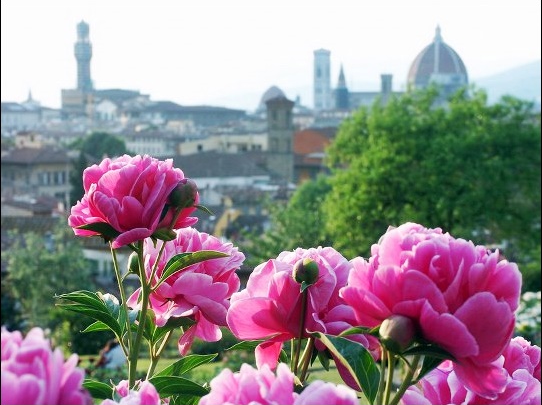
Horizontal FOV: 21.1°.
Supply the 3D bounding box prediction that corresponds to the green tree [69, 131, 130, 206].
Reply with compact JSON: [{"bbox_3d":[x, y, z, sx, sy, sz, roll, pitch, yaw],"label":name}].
[{"bbox_3d":[-33.551,-5.673,285.000,11.800,15.500,11.500,0,4,0],"label":"green tree"}]

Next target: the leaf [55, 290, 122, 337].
[{"bbox_3d":[-0.192,0.117,1.530,0.072,0.048,0.050,0,4,0],"label":"leaf"}]

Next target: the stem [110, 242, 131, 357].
[{"bbox_3d":[-0.146,0.095,1.420,0.006,0.114,0.006,-10,2,0],"label":"stem"}]

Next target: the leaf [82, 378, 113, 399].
[{"bbox_3d":[-0.171,0.184,1.430,0.037,0.010,0.020,19,20,2],"label":"leaf"}]

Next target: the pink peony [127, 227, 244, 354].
[{"bbox_3d":[-0.088,0.090,1.500,0.121,0.122,0.118,-1,4,-11],"label":"pink peony"}]

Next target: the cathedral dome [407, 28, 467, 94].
[{"bbox_3d":[149.150,-128.099,1305.000,54.500,60.000,54.500,2,4,22],"label":"cathedral dome"}]

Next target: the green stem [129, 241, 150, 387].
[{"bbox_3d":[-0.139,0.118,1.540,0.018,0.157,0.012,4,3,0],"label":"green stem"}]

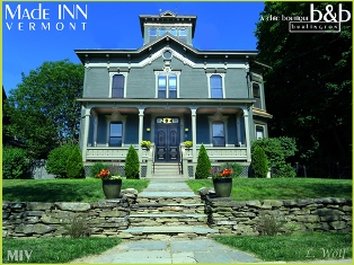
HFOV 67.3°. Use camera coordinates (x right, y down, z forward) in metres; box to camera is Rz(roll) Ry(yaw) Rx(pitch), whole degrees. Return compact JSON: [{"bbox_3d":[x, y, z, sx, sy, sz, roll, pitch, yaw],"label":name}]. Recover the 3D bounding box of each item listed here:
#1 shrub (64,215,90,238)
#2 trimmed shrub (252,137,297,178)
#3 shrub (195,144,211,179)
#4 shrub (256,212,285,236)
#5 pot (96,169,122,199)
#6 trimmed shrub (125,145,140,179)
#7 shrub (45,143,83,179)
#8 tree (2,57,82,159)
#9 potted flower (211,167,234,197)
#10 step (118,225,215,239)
[{"bbox_3d":[-2.835,2.682,7.609,0.716,0.640,0.650,0,-12,0],"label":"shrub"},{"bbox_3d":[5.941,1.537,16.235,2.779,2.570,2.400,0,-12,0],"label":"trimmed shrub"},{"bbox_3d":[1.470,1.626,14.887,0.868,1.931,0.870,0,-12,0],"label":"shrub"},{"bbox_3d":[2.746,2.677,7.763,0.818,0.681,0.650,0,-12,0],"label":"shrub"},{"bbox_3d":[-2.137,1.631,8.445,0.810,0.937,0.750,0,-12,0],"label":"pot"},{"bbox_3d":[-2.493,1.640,14.884,0.840,1.903,0.870,0,-12,0],"label":"trimmed shrub"},{"bbox_3d":[-6.835,1.763,16.289,2.329,2.145,2.200,0,-12,0],"label":"shrub"},{"bbox_3d":[-13.653,-1.727,27.970,10.800,13.400,9.000,0,-12,0],"label":"tree"},{"bbox_3d":[1.449,1.562,8.460,0.732,0.955,0.750,0,-12,0],"label":"potted flower"},{"bbox_3d":[-0.191,2.832,7.423,2.700,0.210,0.700,0,-12,0],"label":"step"}]

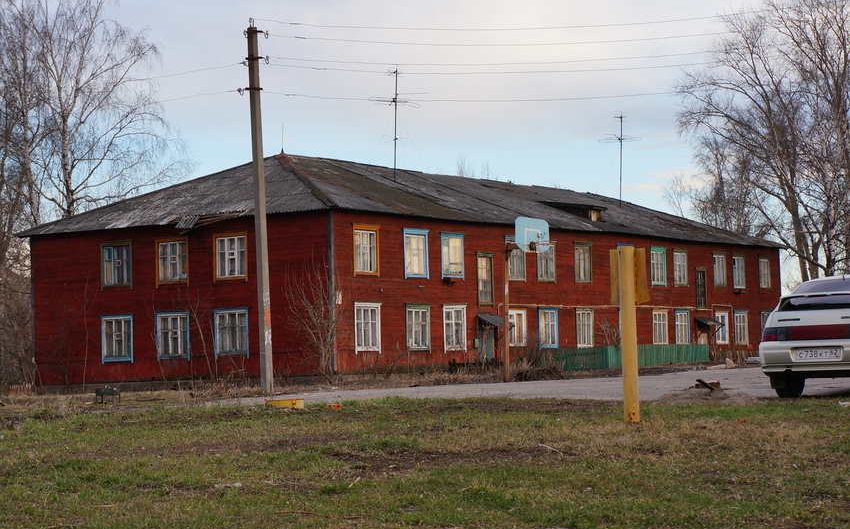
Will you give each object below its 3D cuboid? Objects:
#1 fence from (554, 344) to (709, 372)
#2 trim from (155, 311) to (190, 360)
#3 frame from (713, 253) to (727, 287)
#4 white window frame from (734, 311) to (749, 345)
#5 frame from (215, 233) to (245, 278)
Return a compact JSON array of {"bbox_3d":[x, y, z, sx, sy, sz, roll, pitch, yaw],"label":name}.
[{"bbox_3d":[9.250,3.981,79.316,2.054,0.920,9.894,-4,-4,33],"label":"fence"},{"bbox_3d":[-9.043,2.587,65.992,1.550,1.740,0.130,-4,-3,33],"label":"trim"},{"bbox_3d":[14.399,0.293,89.859,0.150,1.680,1.420,-3,-3,33],"label":"frame"},{"bbox_3d":[15.792,3.193,91.705,0.150,1.680,1.420,-3,-3,33],"label":"white window frame"},{"bbox_3d":[-6.866,-0.265,64.967,1.516,1.732,0.140,-4,-4,33],"label":"frame"}]

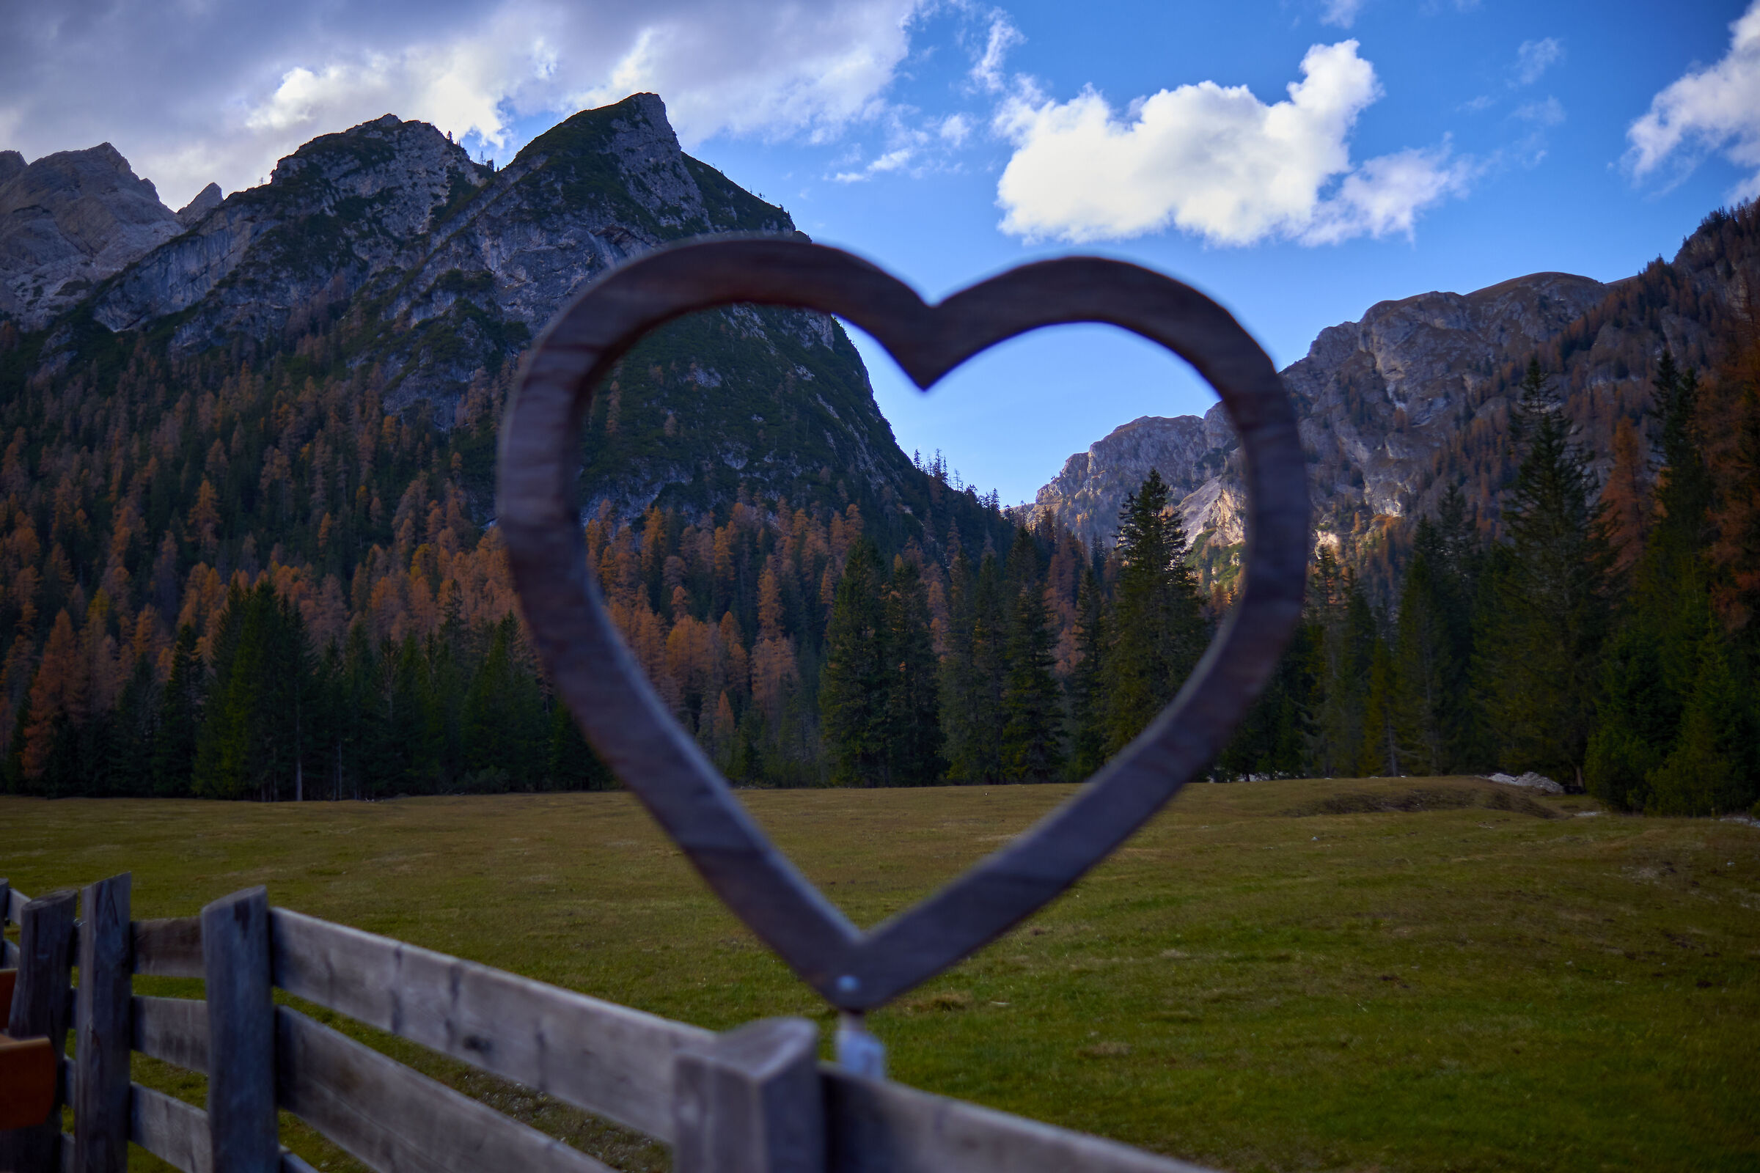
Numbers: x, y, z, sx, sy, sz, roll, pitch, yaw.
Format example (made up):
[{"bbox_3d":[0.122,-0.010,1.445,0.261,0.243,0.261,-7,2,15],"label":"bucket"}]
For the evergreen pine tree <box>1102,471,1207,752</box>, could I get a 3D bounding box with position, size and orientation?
[{"bbox_3d":[16.222,2.188,100.927,6.250,18.390,6.060,-1,-6,9],"label":"evergreen pine tree"}]

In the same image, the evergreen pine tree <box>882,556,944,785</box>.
[{"bbox_3d":[2.058,5.207,106.720,3.860,14.290,3.740,0,-6,1],"label":"evergreen pine tree"}]

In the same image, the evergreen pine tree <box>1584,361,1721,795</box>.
[{"bbox_3d":[29.865,-0.357,65.888,5.240,17.630,5.080,-3,-6,24],"label":"evergreen pine tree"}]

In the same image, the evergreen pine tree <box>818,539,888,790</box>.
[{"bbox_3d":[-1.615,4.578,105.776,4.170,15.400,4.040,0,-6,-1],"label":"evergreen pine tree"}]

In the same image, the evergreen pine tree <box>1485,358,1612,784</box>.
[{"bbox_3d":[30.887,-0.823,78.998,5.840,19.810,5.670,-2,-6,21],"label":"evergreen pine tree"}]

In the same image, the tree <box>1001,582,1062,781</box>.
[{"bbox_3d":[9.649,5.879,108.658,3.840,13.050,3.730,-1,-6,5],"label":"tree"}]

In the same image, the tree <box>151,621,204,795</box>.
[{"bbox_3d":[-39.664,6.995,96.487,2.950,9.670,2.860,2,-6,-22],"label":"tree"}]

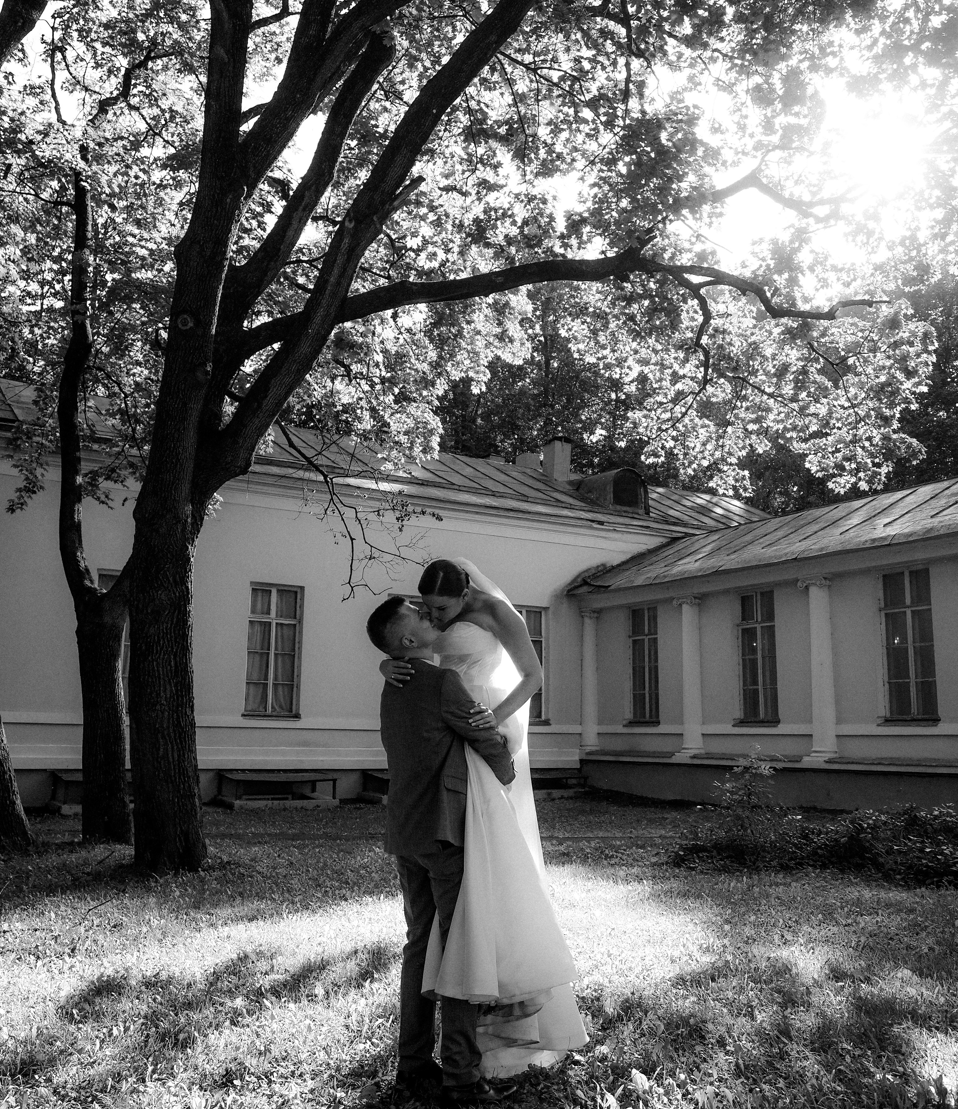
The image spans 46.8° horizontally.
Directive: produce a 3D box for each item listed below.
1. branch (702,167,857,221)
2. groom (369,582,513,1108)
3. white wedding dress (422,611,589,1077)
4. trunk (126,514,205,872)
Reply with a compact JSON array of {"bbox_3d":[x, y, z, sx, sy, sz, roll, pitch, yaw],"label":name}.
[{"bbox_3d":[3.126,-3.737,11.500,1.550,0.580,0.500,1,-10,0],"label":"branch"},{"bbox_3d":[-0.136,1.046,4.020,0.540,1.760,0.520,7,-11,-32],"label":"groom"},{"bbox_3d":[0.098,1.086,4.250,0.680,1.730,0.580,6,-11,-29],"label":"white wedding dress"},{"bbox_3d":[-3.038,1.371,10.750,0.700,3.380,0.680,-3,-9,0],"label":"trunk"}]

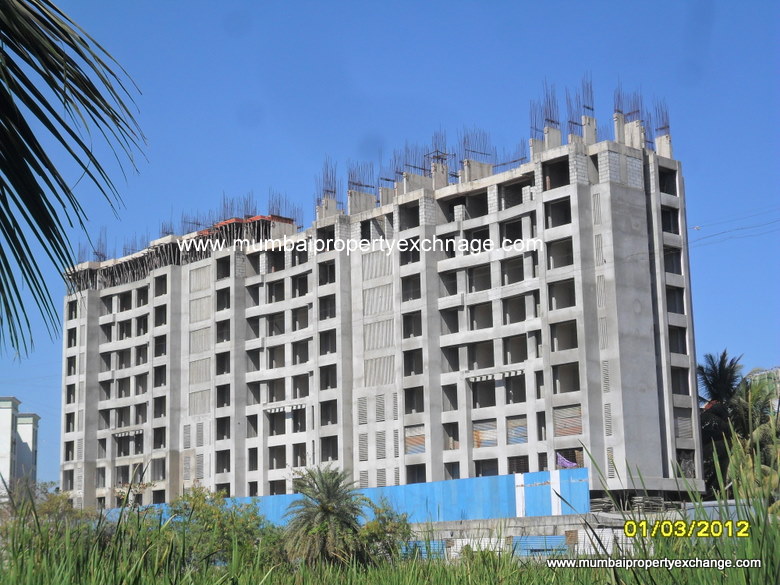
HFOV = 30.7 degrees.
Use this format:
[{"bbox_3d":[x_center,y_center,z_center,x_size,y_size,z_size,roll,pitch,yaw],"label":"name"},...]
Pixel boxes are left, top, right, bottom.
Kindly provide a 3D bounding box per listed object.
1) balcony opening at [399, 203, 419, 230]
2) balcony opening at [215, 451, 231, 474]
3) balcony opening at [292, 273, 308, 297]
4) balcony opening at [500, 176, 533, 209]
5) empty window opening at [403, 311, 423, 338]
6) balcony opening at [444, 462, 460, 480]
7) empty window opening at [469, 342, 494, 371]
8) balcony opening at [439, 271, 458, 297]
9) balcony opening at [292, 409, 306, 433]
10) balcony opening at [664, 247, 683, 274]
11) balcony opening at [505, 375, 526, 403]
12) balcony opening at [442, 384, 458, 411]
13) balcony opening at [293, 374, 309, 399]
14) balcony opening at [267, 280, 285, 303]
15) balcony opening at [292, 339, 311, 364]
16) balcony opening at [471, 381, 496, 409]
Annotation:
[{"bbox_3d":[1.889,-6.014,112.863,0.900,2.120,2.170,9,-15,-42],"label":"balcony opening"},{"bbox_3d":[-15.021,15.442,129.289,0.300,2.009,2.094,9,-15,-42],"label":"balcony opening"},{"bbox_3d":[-7.535,-0.529,124.826,0.900,1.860,2.130,9,-15,-42],"label":"balcony opening"},{"bbox_3d":[9.704,-7.433,105.253,0.700,1.946,3.240,9,-15,-42],"label":"balcony opening"},{"bbox_3d":[1.901,2.644,112.702,0.300,2.009,2.149,9,-15,-42],"label":"empty window opening"},{"bbox_3d":[4.928,13.688,106.012,0.700,1.966,1.583,9,-15,-42],"label":"balcony opening"},{"bbox_3d":[6.974,4.741,105.963,0.400,1.932,2.602,9,-15,-42],"label":"empty window opening"},{"bbox_3d":[4.593,-0.634,107.996,0.450,1.982,1.962,9,-15,-42],"label":"balcony opening"},{"bbox_3d":[-7.470,11.124,122.758,0.900,2.010,1.790,9,-15,-42],"label":"balcony opening"},{"bbox_3d":[20.843,-2.362,105.062,2.077,1.992,0.300,9,-15,-42],"label":"balcony opening"},{"bbox_3d":[9.217,7.073,102.660,0.450,1.962,1.982,9,-15,-42],"label":"balcony opening"},{"bbox_3d":[4.876,8.276,110.780,0.500,2.040,1.630,9,-15,-43],"label":"balcony opening"},{"bbox_3d":[-7.462,8.008,121.253,0.350,1.895,2.269,9,-15,-42],"label":"balcony opening"},{"bbox_3d":[-9.828,-0.050,124.219,0.450,1.972,2.417,9,-15,-42],"label":"balcony opening"},{"bbox_3d":[-7.509,5.125,120.775,0.450,1.991,2.223,9,-15,-42],"label":"balcony opening"},{"bbox_3d":[7.391,7.764,108.819,0.500,2.160,2.380,9,-15,-43],"label":"balcony opening"}]

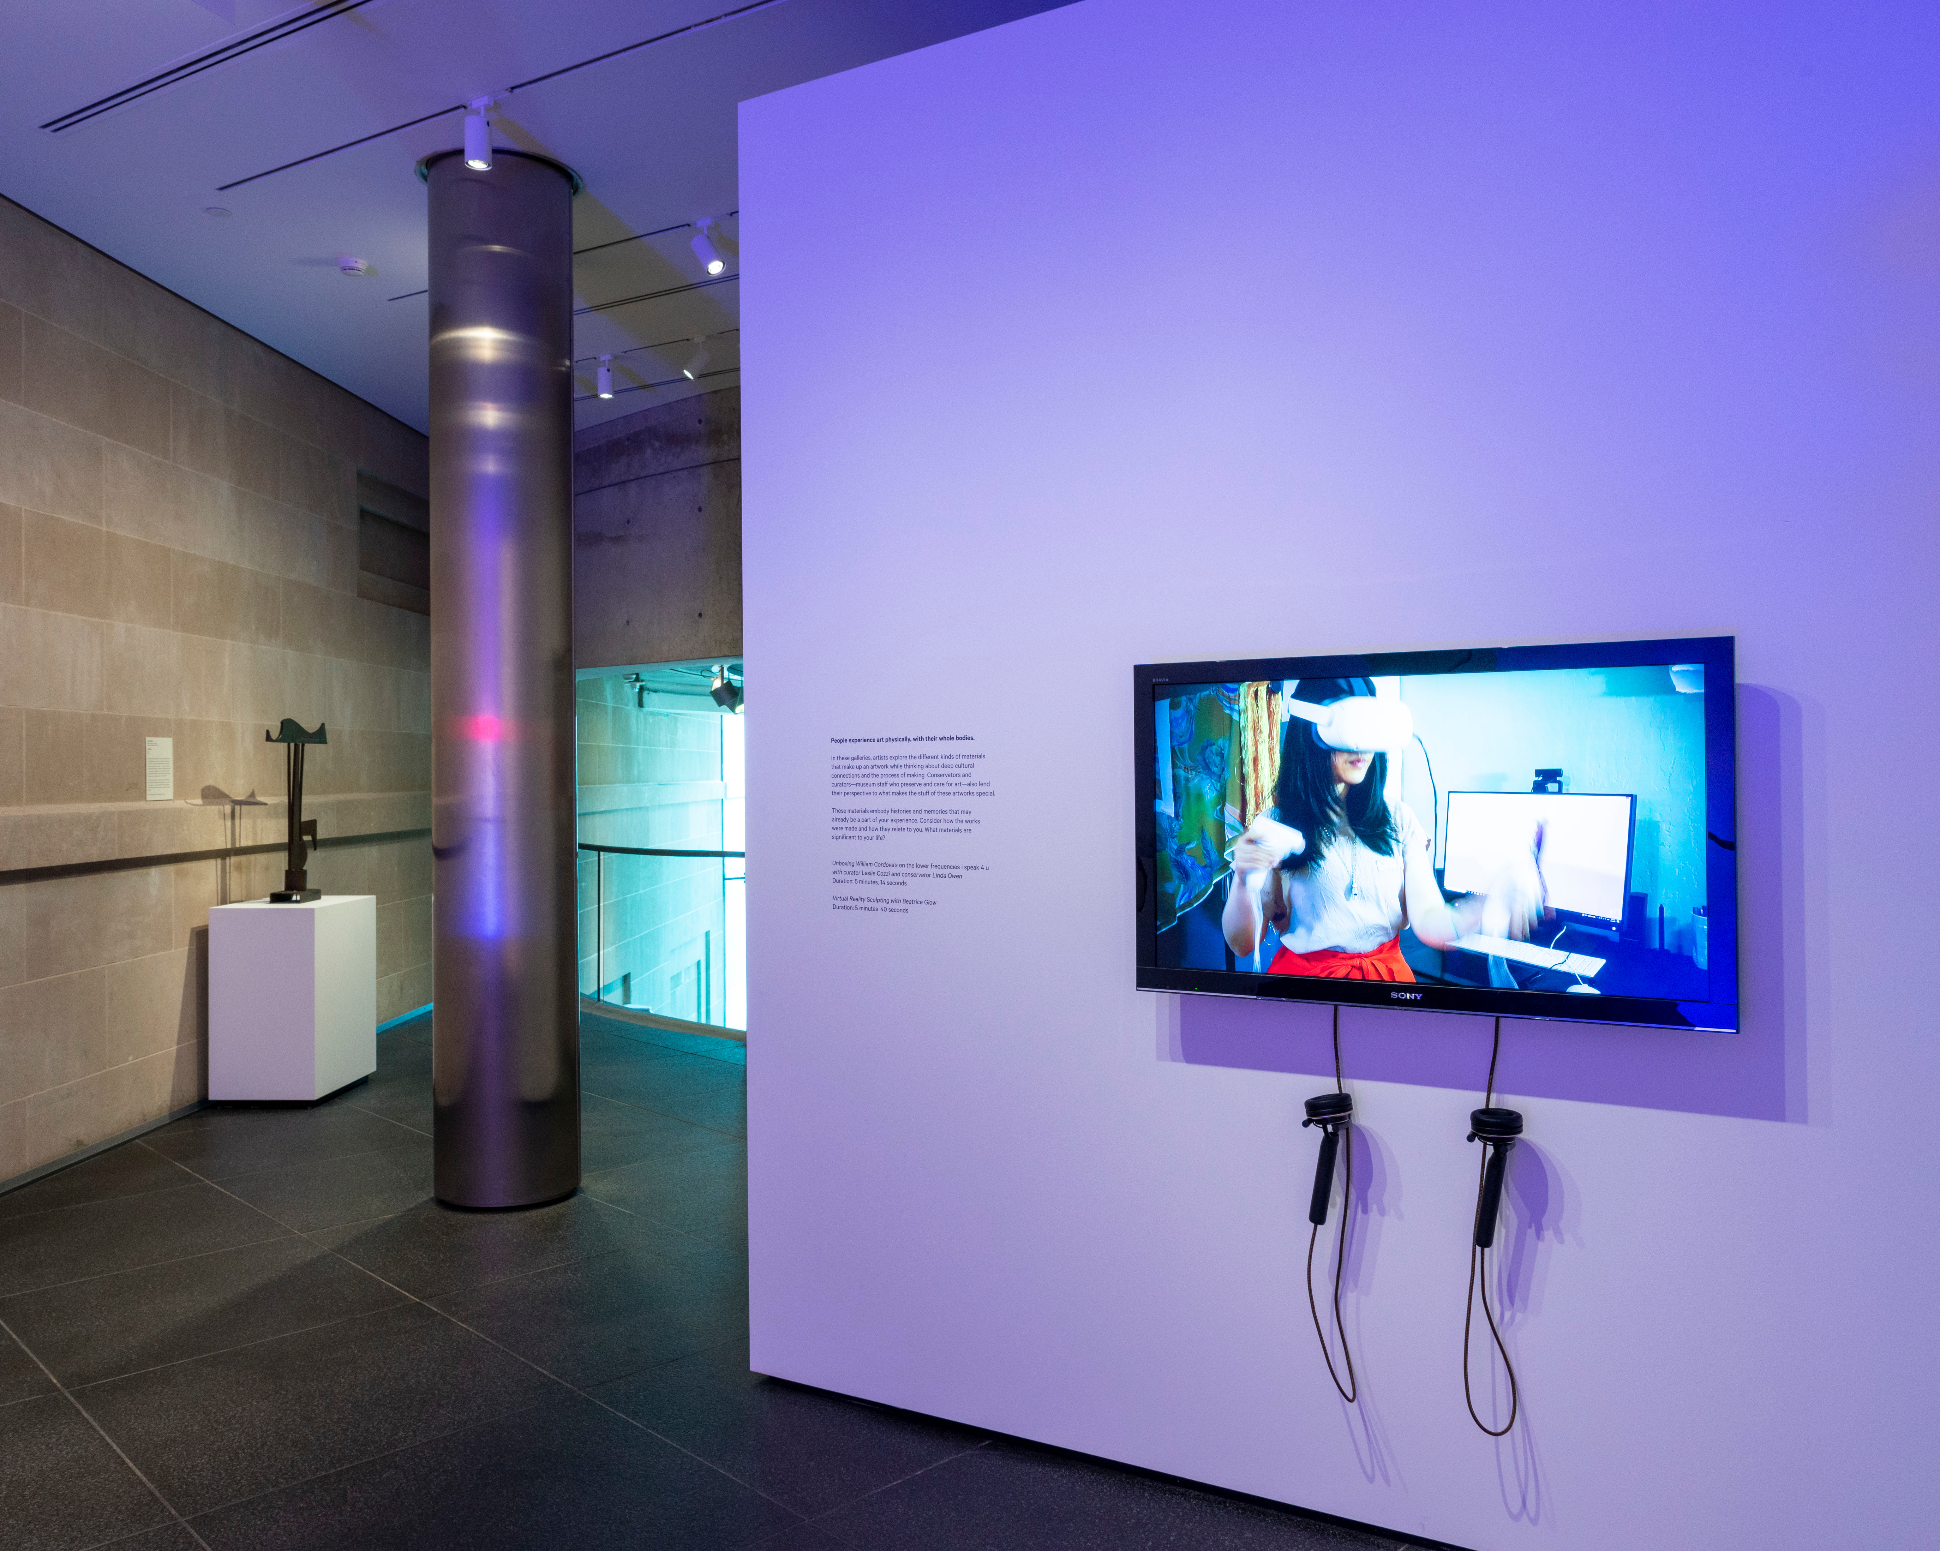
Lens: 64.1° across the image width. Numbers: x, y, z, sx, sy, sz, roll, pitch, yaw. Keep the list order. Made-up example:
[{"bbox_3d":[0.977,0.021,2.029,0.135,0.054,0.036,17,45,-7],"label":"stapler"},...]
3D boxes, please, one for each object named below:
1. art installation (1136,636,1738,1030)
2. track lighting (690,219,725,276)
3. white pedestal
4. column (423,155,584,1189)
[{"bbox_3d":[0.834,0.104,2.919,1.106,0.664,0.080,0,0,31],"label":"art installation"},{"bbox_3d":[-1.010,-2.032,5.970,0.153,0.222,0.080,0,0,38],"label":"track lighting"},{"bbox_3d":[-3.218,1.065,7.412,0.486,0.917,0.704,0,0,1],"label":"white pedestal"},{"bbox_3d":[-1.690,-0.320,5.638,0.506,3.660,0.506,0,0,-17],"label":"column"}]

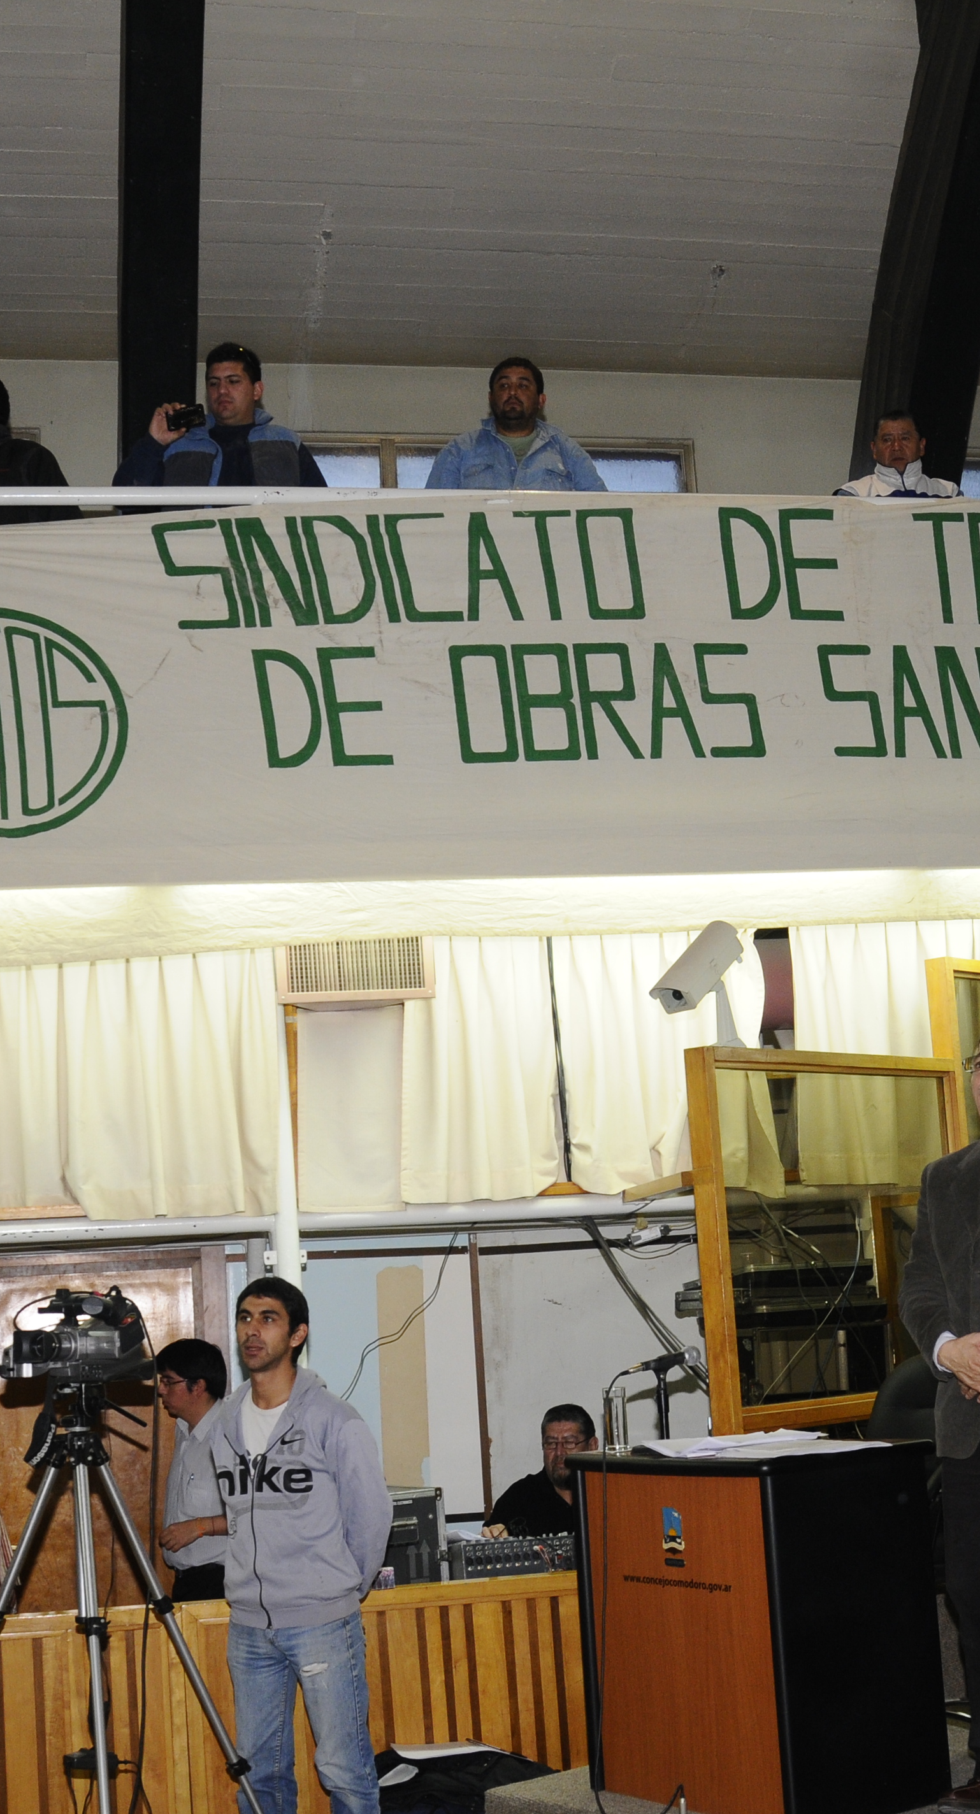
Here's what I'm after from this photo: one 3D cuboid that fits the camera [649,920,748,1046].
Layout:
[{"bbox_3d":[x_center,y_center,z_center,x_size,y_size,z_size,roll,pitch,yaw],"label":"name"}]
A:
[{"bbox_3d":[0.569,0.207,5.600,0.130,0.345,0.310,-10,-11,39],"label":"camera"}]

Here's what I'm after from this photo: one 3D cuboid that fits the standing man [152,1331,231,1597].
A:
[{"bbox_3d":[-0.815,2.051,5.879,0.360,1.600,0.470,3,-10,-32],"label":"standing man"}]

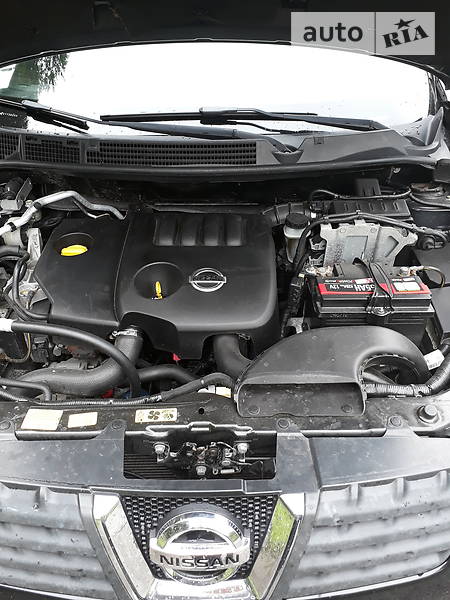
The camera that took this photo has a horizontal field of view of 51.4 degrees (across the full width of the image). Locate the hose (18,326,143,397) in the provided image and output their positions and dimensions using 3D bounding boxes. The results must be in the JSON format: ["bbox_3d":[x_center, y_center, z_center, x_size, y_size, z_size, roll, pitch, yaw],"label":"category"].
[{"bbox_3d":[-0.290,0.122,0.965,0.235,0.125,0.145,0,30,0],"label":"hose"}]

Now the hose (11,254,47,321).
[{"bbox_3d":[-0.452,-0.024,1.101,0.080,0.100,0.130,0,30,0],"label":"hose"}]

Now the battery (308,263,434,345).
[{"bbox_3d":[0.313,0.028,1.102,0.245,0.185,0.175,0,30,0],"label":"battery"}]

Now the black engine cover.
[{"bbox_3d":[-0.160,-0.046,1.099,0.530,0.130,0.345,0,45,0],"label":"black engine cover"}]

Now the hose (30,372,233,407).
[{"bbox_3d":[-0.157,0.151,0.788,0.335,0.040,0.055,0,30,0],"label":"hose"}]

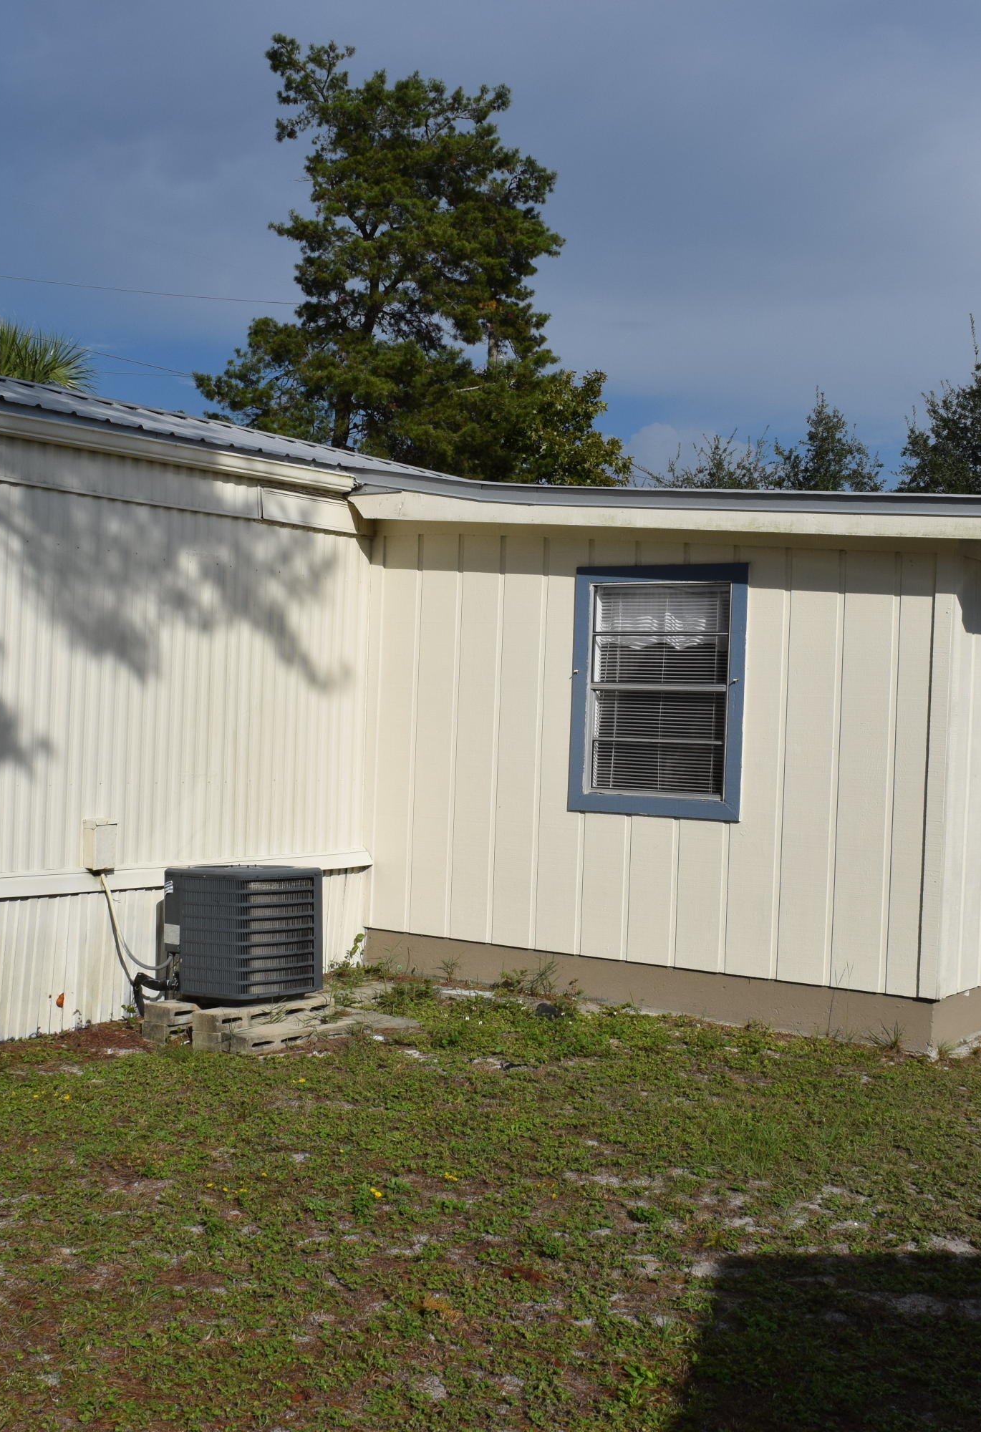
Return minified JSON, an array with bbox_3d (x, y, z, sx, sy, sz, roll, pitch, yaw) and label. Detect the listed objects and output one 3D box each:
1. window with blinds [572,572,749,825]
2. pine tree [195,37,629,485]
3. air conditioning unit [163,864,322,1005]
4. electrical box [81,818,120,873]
[{"bbox_3d":[0.908,-0.135,8.898,1.090,1.380,0.090,2,0,36],"label":"window with blinds"},{"bbox_3d":[-1.038,-4.347,24.498,6.500,11.840,6.000,2,0,-3],"label":"pine tree"},{"bbox_3d":[-1.262,1.094,8.226,0.580,0.610,0.580,2,0,36],"label":"air conditioning unit"},{"bbox_3d":[-2.000,0.668,8.257,0.100,0.250,0.140,2,0,36],"label":"electrical box"}]

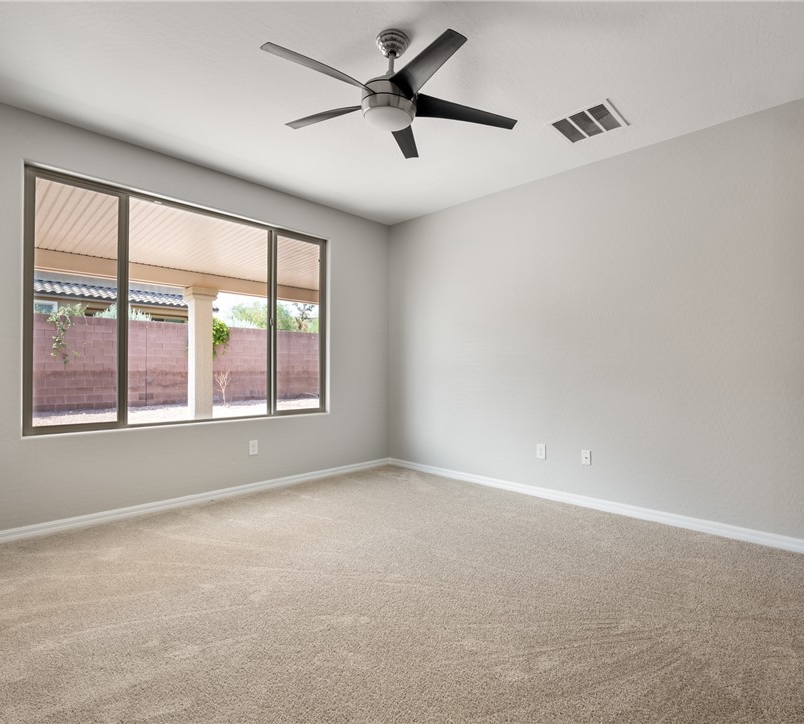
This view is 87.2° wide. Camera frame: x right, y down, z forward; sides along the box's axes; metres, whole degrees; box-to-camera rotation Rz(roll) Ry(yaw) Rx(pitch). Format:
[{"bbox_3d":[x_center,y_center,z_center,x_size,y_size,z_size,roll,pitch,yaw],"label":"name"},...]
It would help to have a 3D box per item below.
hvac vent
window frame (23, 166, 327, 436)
[{"bbox_3d":[1.292,-1.639,2.925,0.390,0.030,0.380,1,-1,-44],"label":"hvac vent"},{"bbox_3d":[-1.681,-0.393,3.671,2.390,1.810,0.100,1,-1,-44],"label":"window frame"}]

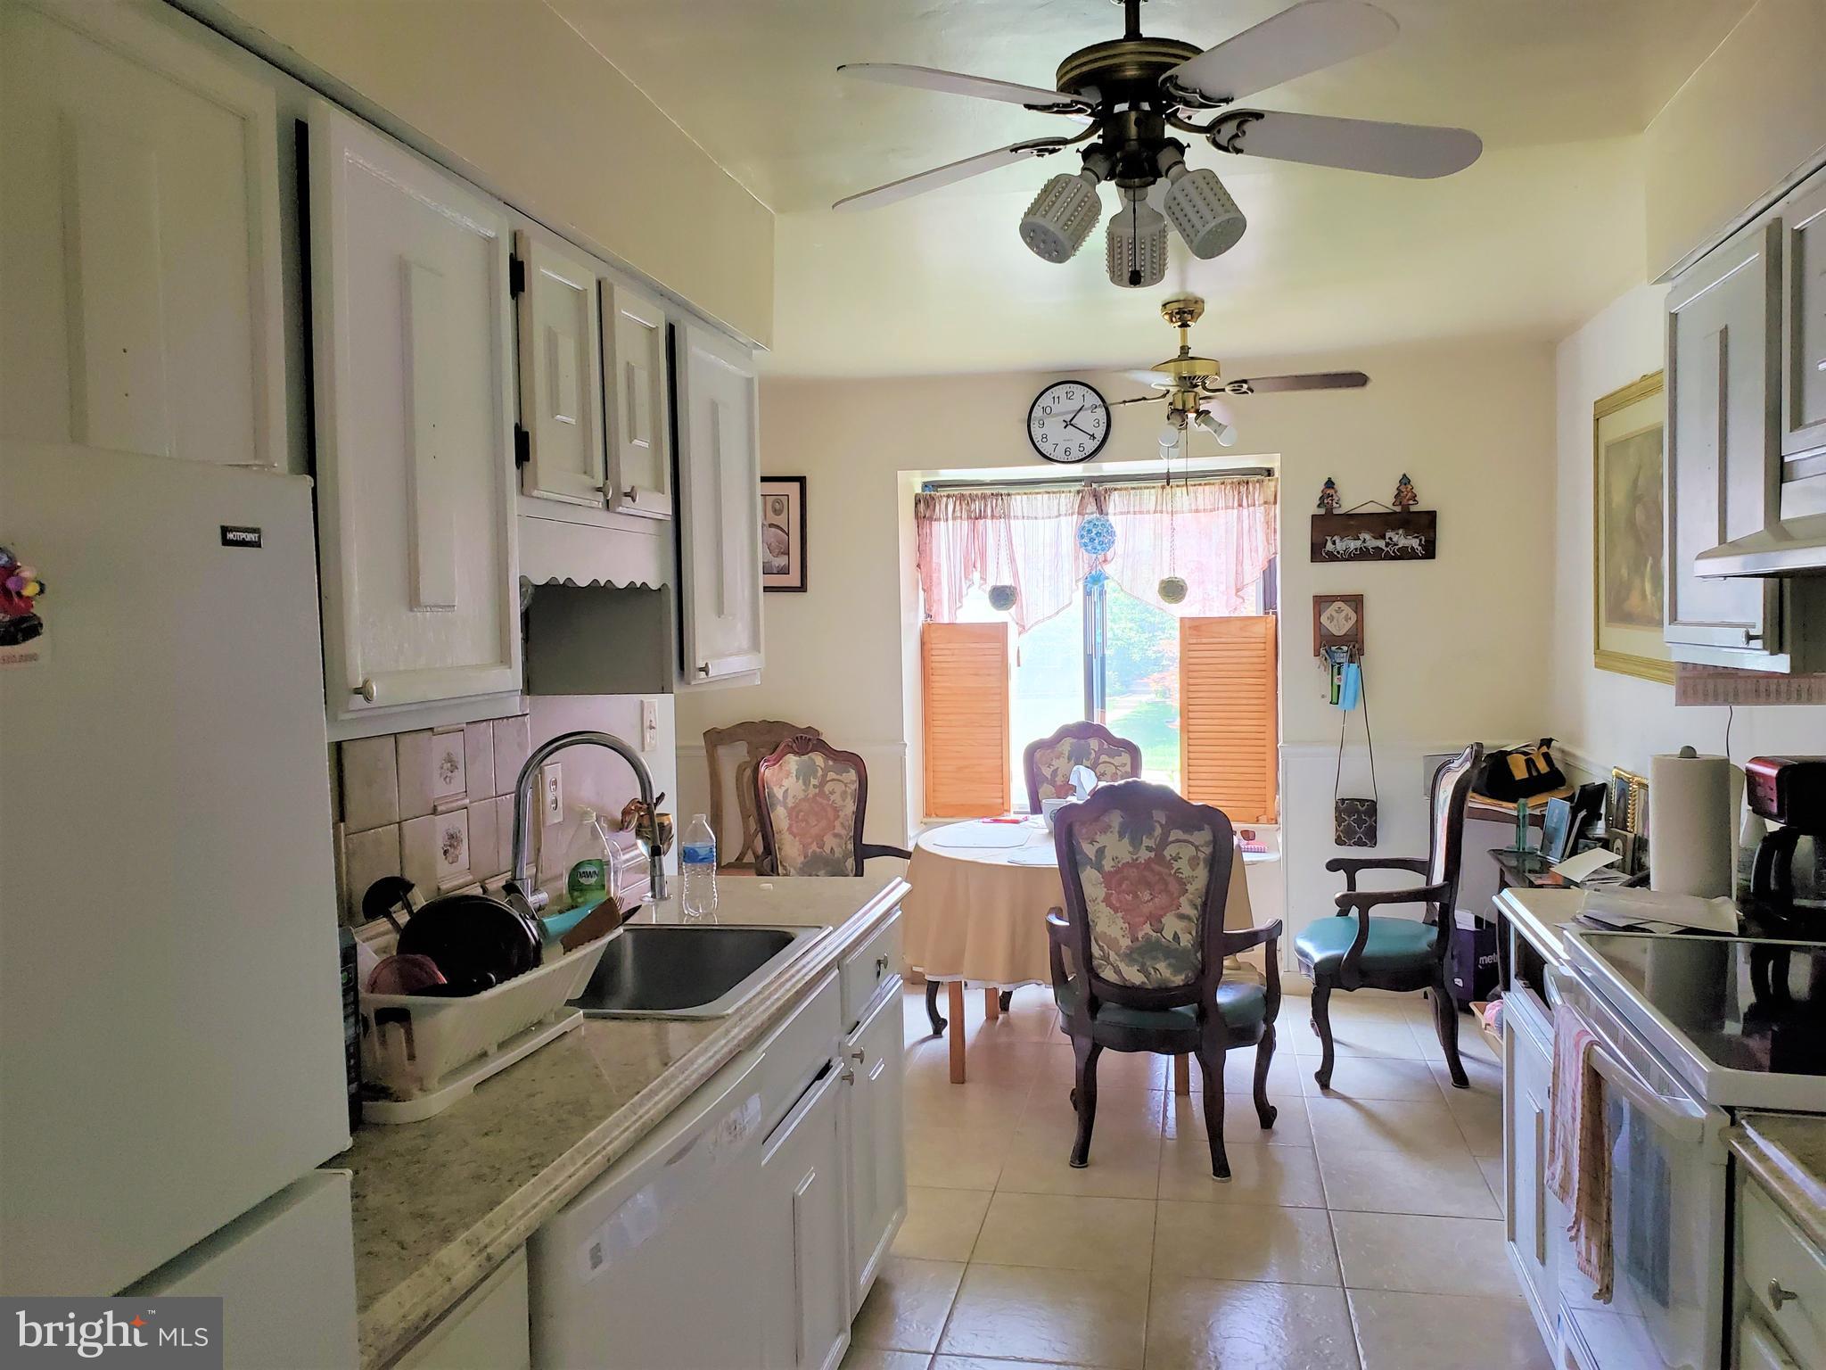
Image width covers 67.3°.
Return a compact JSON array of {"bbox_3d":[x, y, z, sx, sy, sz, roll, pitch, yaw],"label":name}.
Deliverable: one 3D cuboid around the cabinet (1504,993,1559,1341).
[{"bbox_3d":[1.482,0.938,2.616,0.588,0.580,0.390,-1,3,13],"label":"cabinet"}]

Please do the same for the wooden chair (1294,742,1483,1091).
[{"bbox_3d":[1.554,0.723,4.501,0.598,1.060,0.600,-1,3,13],"label":"wooden chair"}]

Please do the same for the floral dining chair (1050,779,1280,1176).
[{"bbox_3d":[0.683,0.754,3.799,0.630,1.060,0.600,0,3,18],"label":"floral dining chair"}]

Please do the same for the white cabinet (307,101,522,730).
[{"bbox_3d":[-0.800,-0.314,1.848,0.328,0.751,0.480,-1,3,13],"label":"white cabinet"}]

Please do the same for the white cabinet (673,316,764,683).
[{"bbox_3d":[-0.555,-0.359,2.953,0.328,0.738,0.475,-1,3,13],"label":"white cabinet"}]

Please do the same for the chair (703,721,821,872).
[{"bbox_3d":[-0.621,0.702,5.354,0.510,1.075,0.550,-1,3,4],"label":"chair"}]

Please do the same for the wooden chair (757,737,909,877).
[{"bbox_3d":[-0.248,0.722,4.919,0.630,1.060,0.600,-2,3,-27],"label":"wooden chair"}]

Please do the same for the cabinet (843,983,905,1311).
[{"bbox_3d":[-0.351,0.922,2.874,0.560,0.500,0.520,-1,3,12],"label":"cabinet"}]

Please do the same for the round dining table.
[{"bbox_3d":[0.570,0.878,4.581,1.170,0.745,1.170,-1,3,0],"label":"round dining table"}]

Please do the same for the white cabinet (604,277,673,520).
[{"bbox_3d":[-0.653,-0.502,2.521,0.328,0.395,0.275,-1,3,13],"label":"white cabinet"}]

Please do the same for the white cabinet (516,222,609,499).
[{"bbox_3d":[-0.685,-0.470,2.154,0.300,0.385,0.280,-1,3,12],"label":"white cabinet"}]

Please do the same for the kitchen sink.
[{"bbox_3d":[-0.486,0.573,2.387,0.540,0.190,0.620,-1,3,13],"label":"kitchen sink"}]

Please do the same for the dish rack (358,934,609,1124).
[{"bbox_3d":[-0.638,0.418,1.793,0.320,0.140,0.450,-1,3,12],"label":"dish rack"}]

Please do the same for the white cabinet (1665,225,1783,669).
[{"bbox_3d":[1.629,-0.410,2.452,0.340,0.744,0.595,-1,3,13],"label":"white cabinet"}]

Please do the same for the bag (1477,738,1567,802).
[{"bbox_3d":[2.150,0.298,4.820,0.300,0.230,0.220,-1,3,13],"label":"bag"}]

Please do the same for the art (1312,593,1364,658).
[{"bbox_3d":[1.629,-0.223,5.243,0.190,0.247,0.030,-1,3,13],"label":"art"}]

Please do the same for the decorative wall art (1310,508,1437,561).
[{"bbox_3d":[1.750,-0.569,5.209,0.455,0.190,0.025,-1,3,12],"label":"decorative wall art"}]

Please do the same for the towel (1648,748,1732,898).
[{"bbox_3d":[1.393,0.269,2.460,0.145,0.295,0.145,-1,3,12],"label":"towel"}]

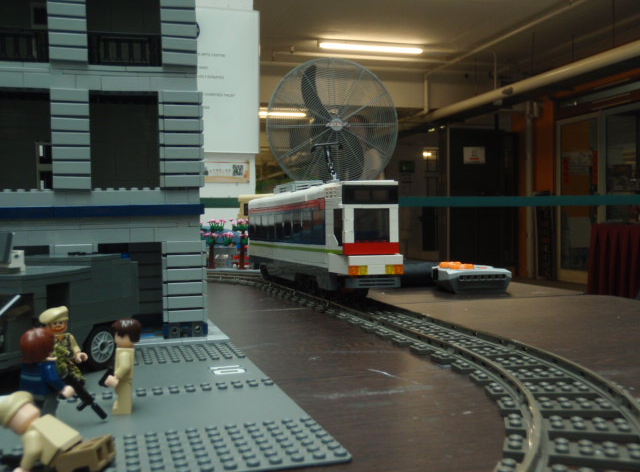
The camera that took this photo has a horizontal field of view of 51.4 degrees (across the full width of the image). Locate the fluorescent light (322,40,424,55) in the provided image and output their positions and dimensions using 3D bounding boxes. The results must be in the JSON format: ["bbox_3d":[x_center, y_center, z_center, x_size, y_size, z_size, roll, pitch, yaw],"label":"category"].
[{"bbox_3d":[0.569,-2.060,7.300,1.230,0.090,0.090,-2,1,-18],"label":"fluorescent light"}]

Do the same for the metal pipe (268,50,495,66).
[{"bbox_3d":[0.779,-2.035,7.630,2.800,0.050,0.050,-2,1,-18],"label":"metal pipe"}]

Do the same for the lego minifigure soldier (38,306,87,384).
[{"bbox_3d":[-0.126,0.055,0.322,0.026,0.042,0.018,-2,1,-22],"label":"lego minifigure soldier"}]

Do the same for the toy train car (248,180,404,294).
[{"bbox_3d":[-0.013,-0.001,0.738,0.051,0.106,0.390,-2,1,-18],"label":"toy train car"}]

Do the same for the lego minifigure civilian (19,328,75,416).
[{"bbox_3d":[-0.108,0.057,0.262,0.025,0.042,0.019,-1,1,30],"label":"lego minifigure civilian"}]

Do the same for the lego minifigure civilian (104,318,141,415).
[{"bbox_3d":[-0.085,0.056,0.284,0.017,0.042,0.024,-2,1,-13],"label":"lego minifigure civilian"}]

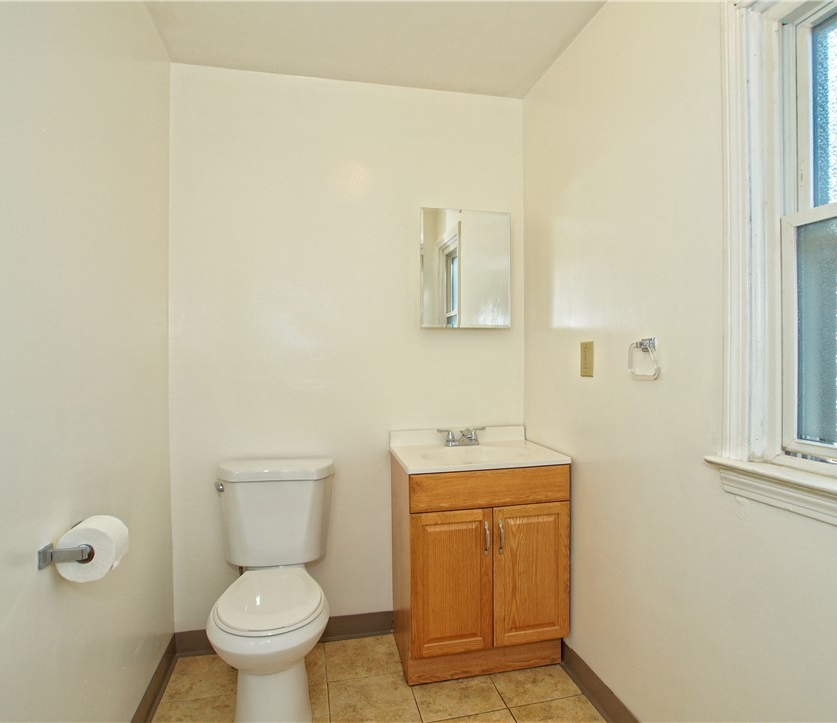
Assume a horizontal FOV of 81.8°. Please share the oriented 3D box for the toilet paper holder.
[{"bbox_3d":[-0.753,0.409,1.079,0.082,0.042,0.170,0,1,-12],"label":"toilet paper holder"}]

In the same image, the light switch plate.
[{"bbox_3d":[0.597,-0.008,1.717,0.008,0.122,0.082,0,1,-12],"label":"light switch plate"}]

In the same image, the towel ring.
[{"bbox_3d":[0.646,-0.007,1.358,0.062,0.125,0.130,0,1,-12],"label":"towel ring"}]

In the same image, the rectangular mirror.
[{"bbox_3d":[0.215,-0.411,2.161,0.416,0.521,0.035,0,1,-12],"label":"rectangular mirror"}]

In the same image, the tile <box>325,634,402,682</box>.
[{"bbox_3d":[-0.218,1.209,1.988,0.302,0.010,0.285,0,1,-12],"label":"tile"}]

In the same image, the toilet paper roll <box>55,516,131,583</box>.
[{"bbox_3d":[-0.725,0.414,1.079,0.115,0.115,0.095,0,1,-12],"label":"toilet paper roll"}]

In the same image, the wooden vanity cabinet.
[{"bbox_3d":[0.234,0.800,1.994,0.620,0.808,0.422,0,1,-12],"label":"wooden vanity cabinet"}]

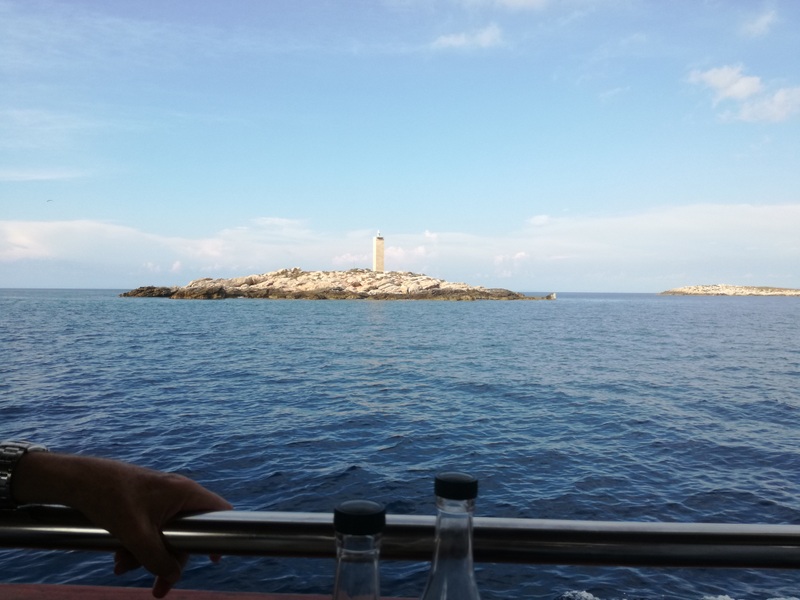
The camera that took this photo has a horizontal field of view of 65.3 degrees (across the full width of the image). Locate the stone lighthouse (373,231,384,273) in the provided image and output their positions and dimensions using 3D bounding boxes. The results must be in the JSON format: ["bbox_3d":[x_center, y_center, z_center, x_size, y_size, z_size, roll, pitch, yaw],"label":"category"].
[{"bbox_3d":[-5.748,-13.213,170.000,2.250,11.400,2.250,0,1,-24],"label":"stone lighthouse"}]

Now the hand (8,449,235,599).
[{"bbox_3d":[-0.247,0.202,0.565,0.180,0.118,0.100,0,1,-14],"label":"hand"}]

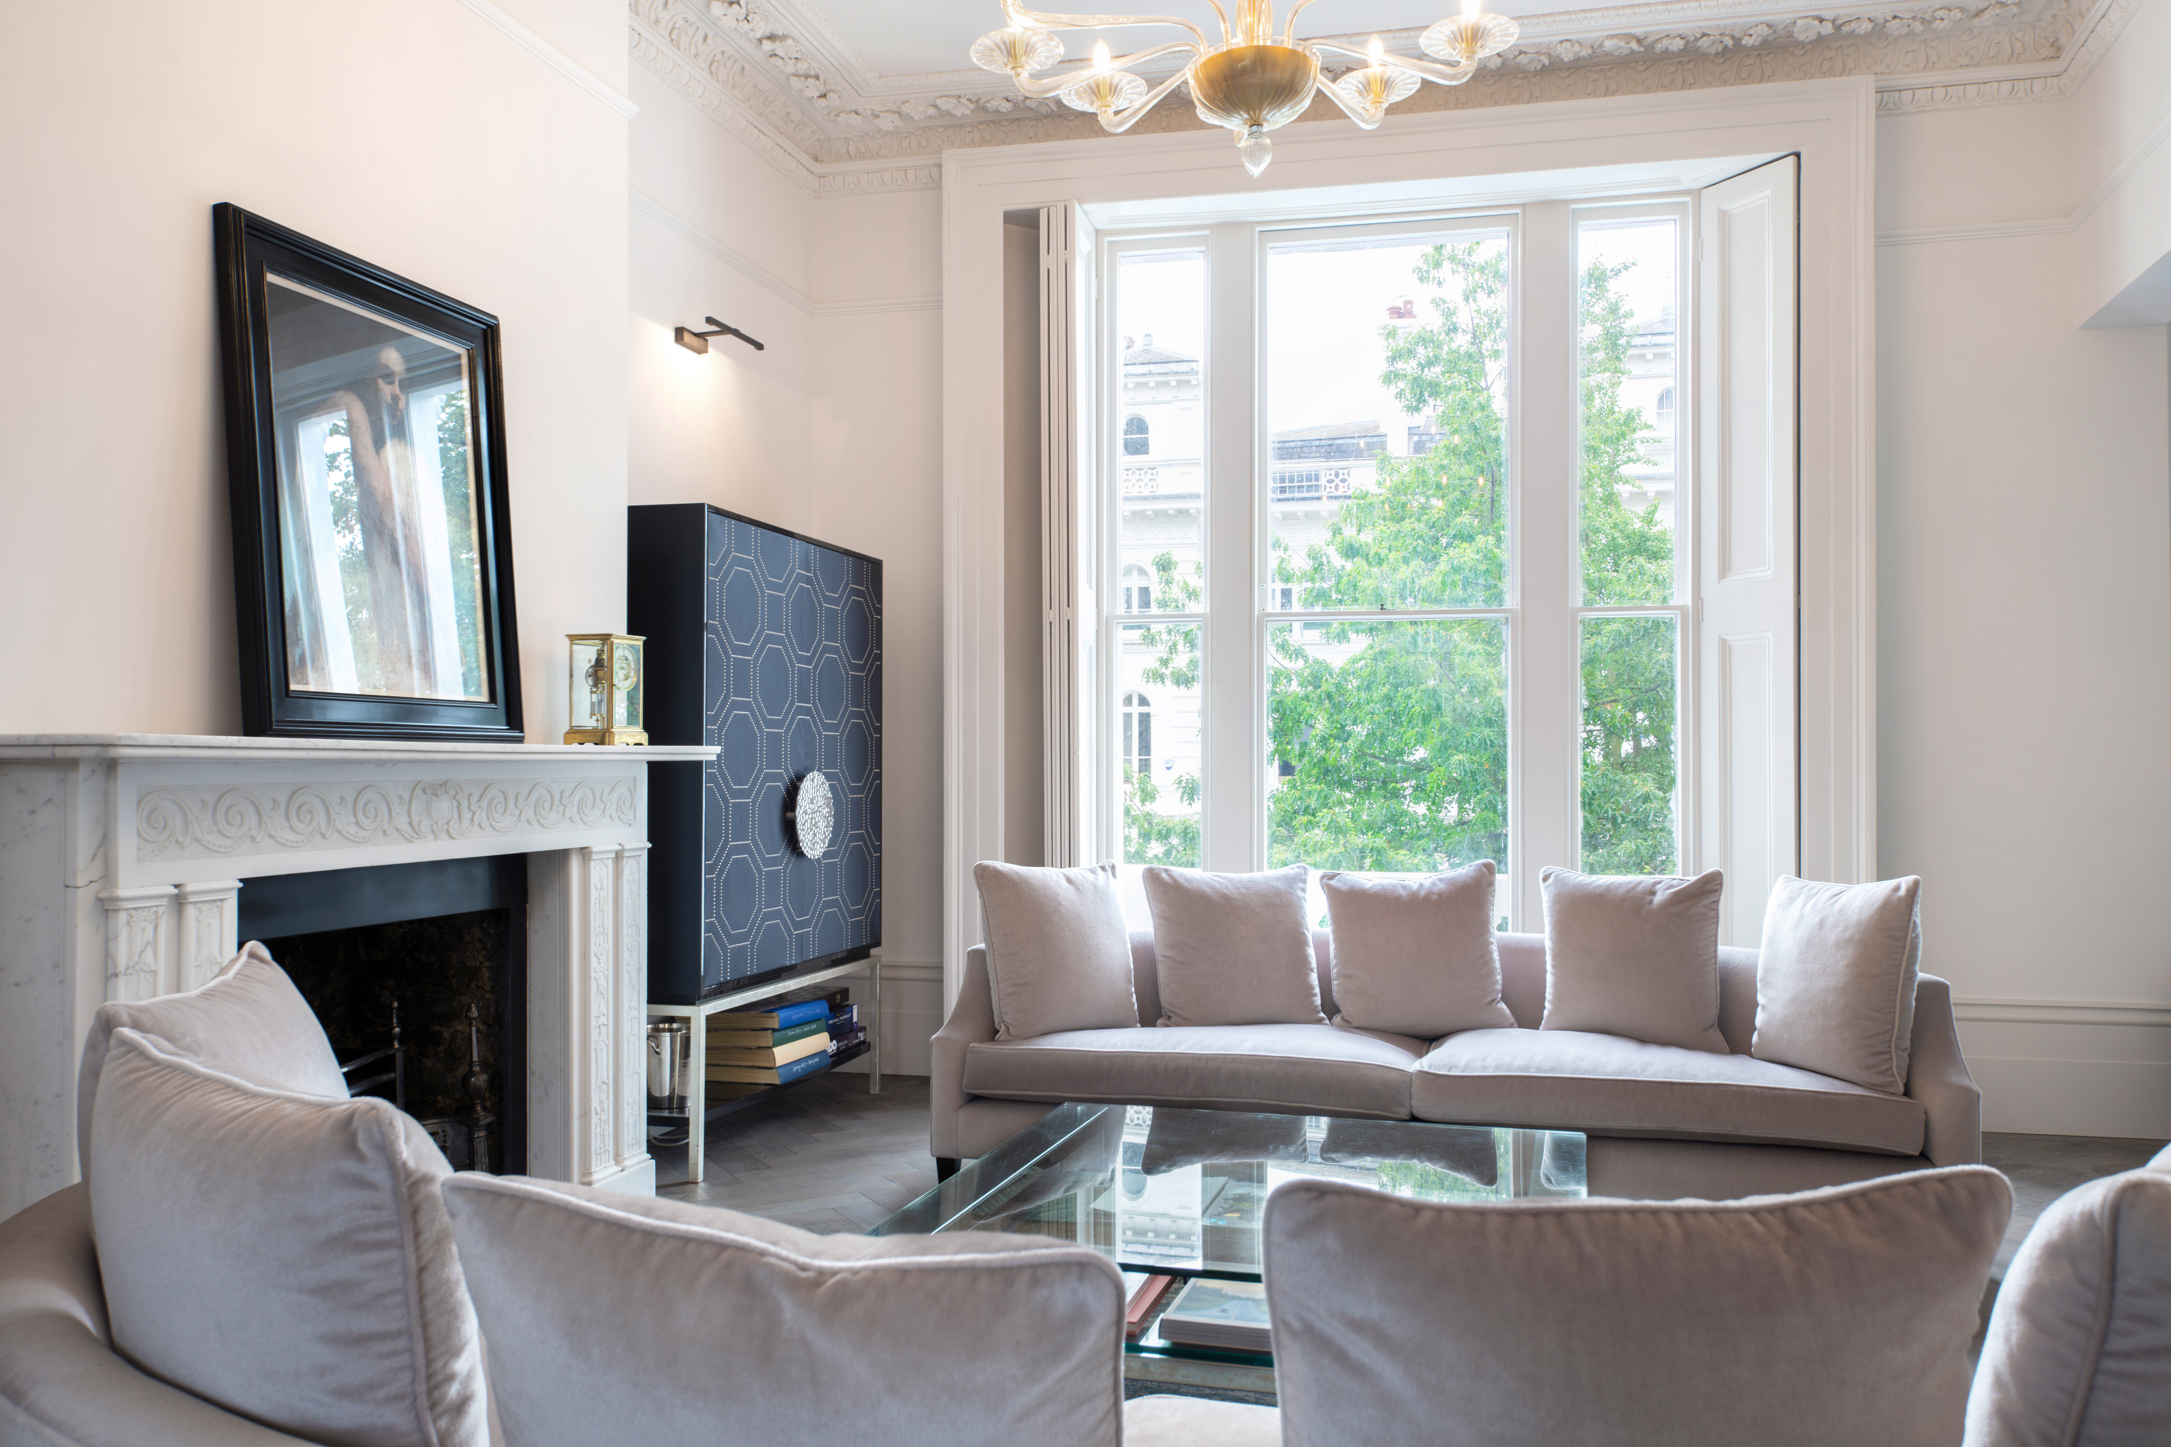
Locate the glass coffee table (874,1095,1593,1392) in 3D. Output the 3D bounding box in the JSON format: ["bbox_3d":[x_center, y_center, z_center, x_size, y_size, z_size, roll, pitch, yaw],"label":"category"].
[{"bbox_3d":[0.373,1.091,3.140,1.212,0.350,1.179,0,-1,16],"label":"glass coffee table"}]

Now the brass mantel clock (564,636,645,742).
[{"bbox_3d":[-1.188,-0.079,3.894,0.131,0.270,0.156,0,-1,15],"label":"brass mantel clock"}]

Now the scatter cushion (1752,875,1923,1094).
[{"bbox_3d":[1.897,0.638,3.970,0.165,0.480,0.470,12,-6,-24],"label":"scatter cushion"}]

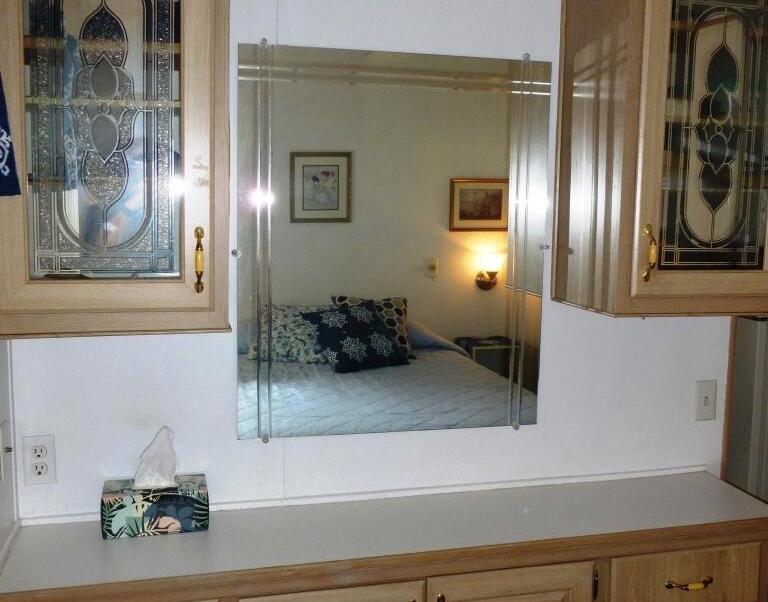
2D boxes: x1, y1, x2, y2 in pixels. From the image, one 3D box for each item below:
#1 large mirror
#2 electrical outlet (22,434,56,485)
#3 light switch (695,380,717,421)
[{"bbox_3d":[0.038,-0.129,2.005,0.765,0.917,0.012,-1,7,-14],"label":"large mirror"},{"bbox_3d":[-0.772,0.359,1.857,0.070,0.114,0.009,-1,7,-14],"label":"electrical outlet"},{"bbox_3d":[0.887,0.276,2.272,0.070,0.114,0.012,-1,7,-14],"label":"light switch"}]

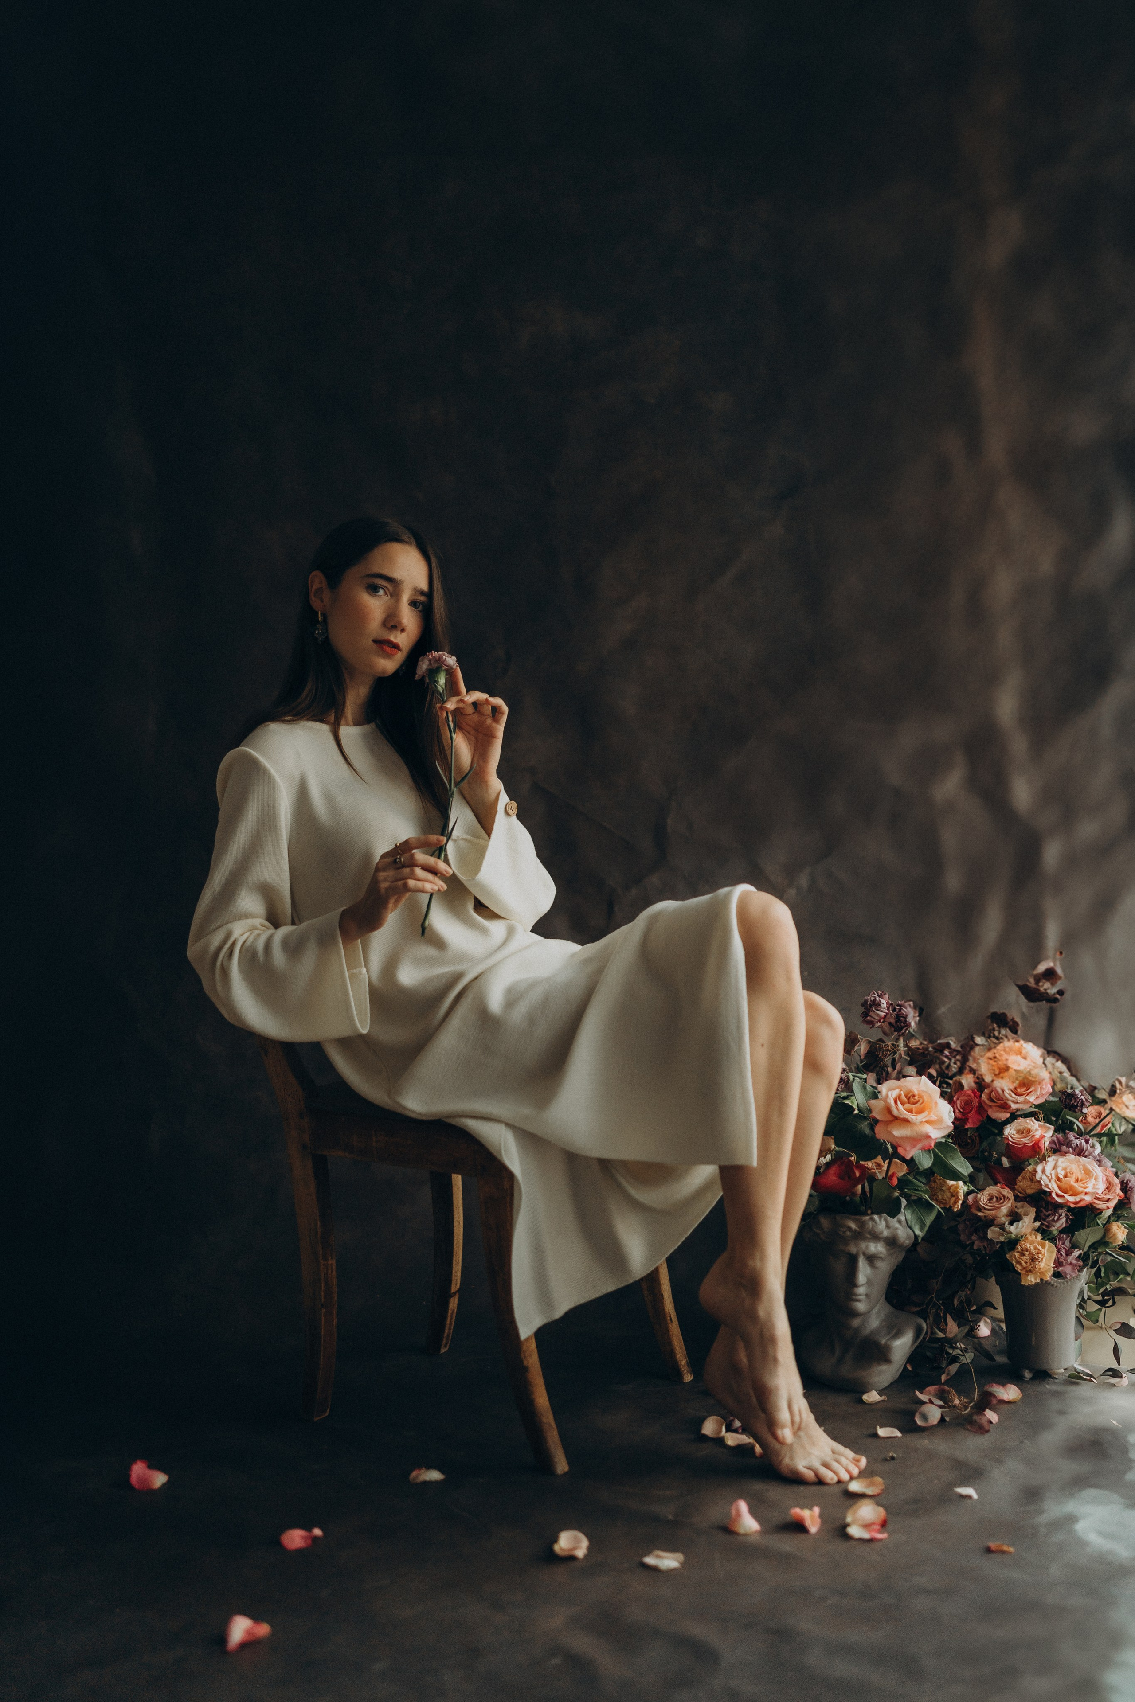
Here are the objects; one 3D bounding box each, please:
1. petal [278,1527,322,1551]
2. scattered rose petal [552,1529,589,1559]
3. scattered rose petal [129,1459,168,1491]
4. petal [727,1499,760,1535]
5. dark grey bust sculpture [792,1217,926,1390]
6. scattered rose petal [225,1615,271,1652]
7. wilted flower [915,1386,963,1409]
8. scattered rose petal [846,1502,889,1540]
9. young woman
[{"bbox_3d":[-0.315,0.819,1.973,0.050,0.012,0.029,0,1,0],"label":"petal"},{"bbox_3d":[0.003,0.819,1.955,0.042,0.014,0.042,0,1,0],"label":"scattered rose petal"},{"bbox_3d":[-0.539,0.810,2.149,0.050,0.023,0.042,0,1,0],"label":"scattered rose petal"},{"bbox_3d":[0.213,0.811,2.018,0.039,0.027,0.040,0,1,0],"label":"petal"},{"bbox_3d":[0.445,0.680,2.566,0.205,0.272,0.175,0,1,6],"label":"dark grey bust sculpture"},{"bbox_3d":[-0.332,0.822,1.740,0.046,0.017,0.042,0,1,0],"label":"scattered rose petal"},{"bbox_3d":[0.544,0.807,2.445,0.068,0.016,0.042,0,1,0],"label":"wilted flower"},{"bbox_3d":[0.362,0.815,2.018,0.050,0.018,0.068,0,1,0],"label":"scattered rose petal"},{"bbox_3d":[-0.065,0.161,2.299,0.870,1.315,0.500,1,2,35],"label":"young woman"}]

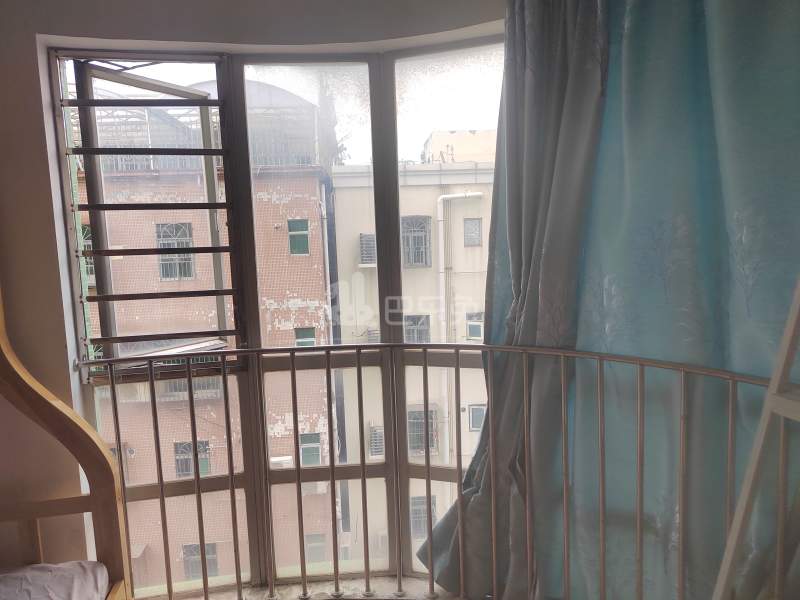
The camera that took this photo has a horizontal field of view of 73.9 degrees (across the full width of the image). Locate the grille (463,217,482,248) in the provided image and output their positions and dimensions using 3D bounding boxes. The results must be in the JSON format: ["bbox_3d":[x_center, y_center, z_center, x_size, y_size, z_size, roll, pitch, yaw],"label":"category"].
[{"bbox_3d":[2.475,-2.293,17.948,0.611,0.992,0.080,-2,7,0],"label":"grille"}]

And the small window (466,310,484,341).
[{"bbox_3d":[2.421,0.852,16.990,0.569,0.897,0.100,-2,6,-3],"label":"small window"}]

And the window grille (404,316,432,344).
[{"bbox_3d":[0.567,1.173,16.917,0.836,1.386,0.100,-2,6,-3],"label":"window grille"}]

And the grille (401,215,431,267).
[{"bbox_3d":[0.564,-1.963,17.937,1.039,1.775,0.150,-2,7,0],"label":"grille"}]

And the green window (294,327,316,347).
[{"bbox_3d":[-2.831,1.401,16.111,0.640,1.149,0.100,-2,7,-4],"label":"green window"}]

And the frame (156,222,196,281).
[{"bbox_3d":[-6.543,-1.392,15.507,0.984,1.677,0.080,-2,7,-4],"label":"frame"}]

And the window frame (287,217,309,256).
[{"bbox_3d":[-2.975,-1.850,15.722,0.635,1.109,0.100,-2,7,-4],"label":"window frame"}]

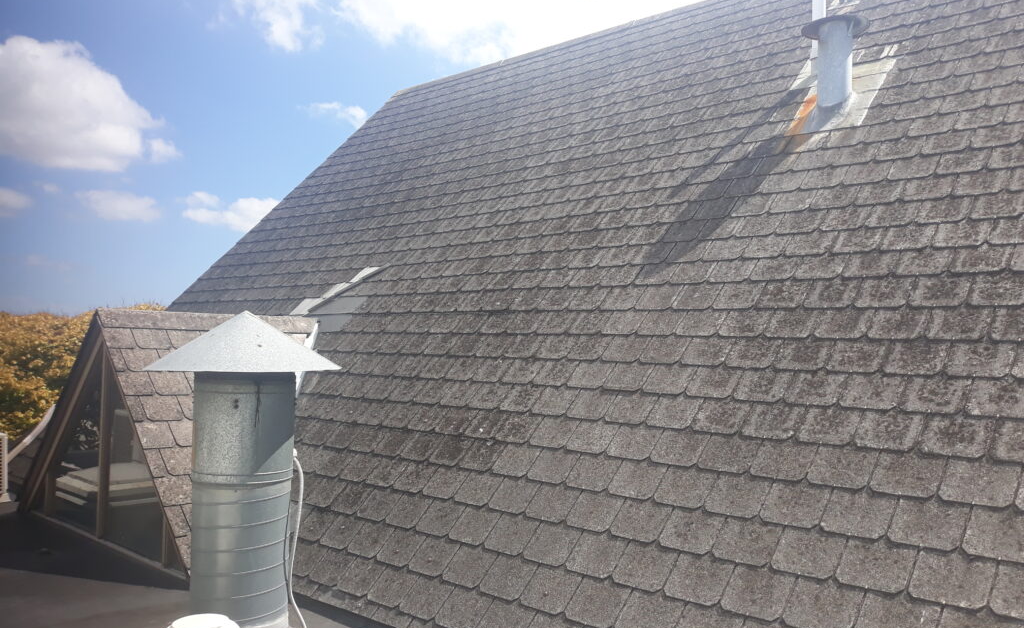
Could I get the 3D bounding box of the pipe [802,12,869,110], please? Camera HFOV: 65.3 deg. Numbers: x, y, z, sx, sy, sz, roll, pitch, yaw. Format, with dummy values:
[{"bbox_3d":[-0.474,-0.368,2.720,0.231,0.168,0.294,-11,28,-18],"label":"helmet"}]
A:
[{"bbox_3d":[2.781,-2.099,6.884,0.545,0.786,0.545,1,-2,0],"label":"pipe"}]

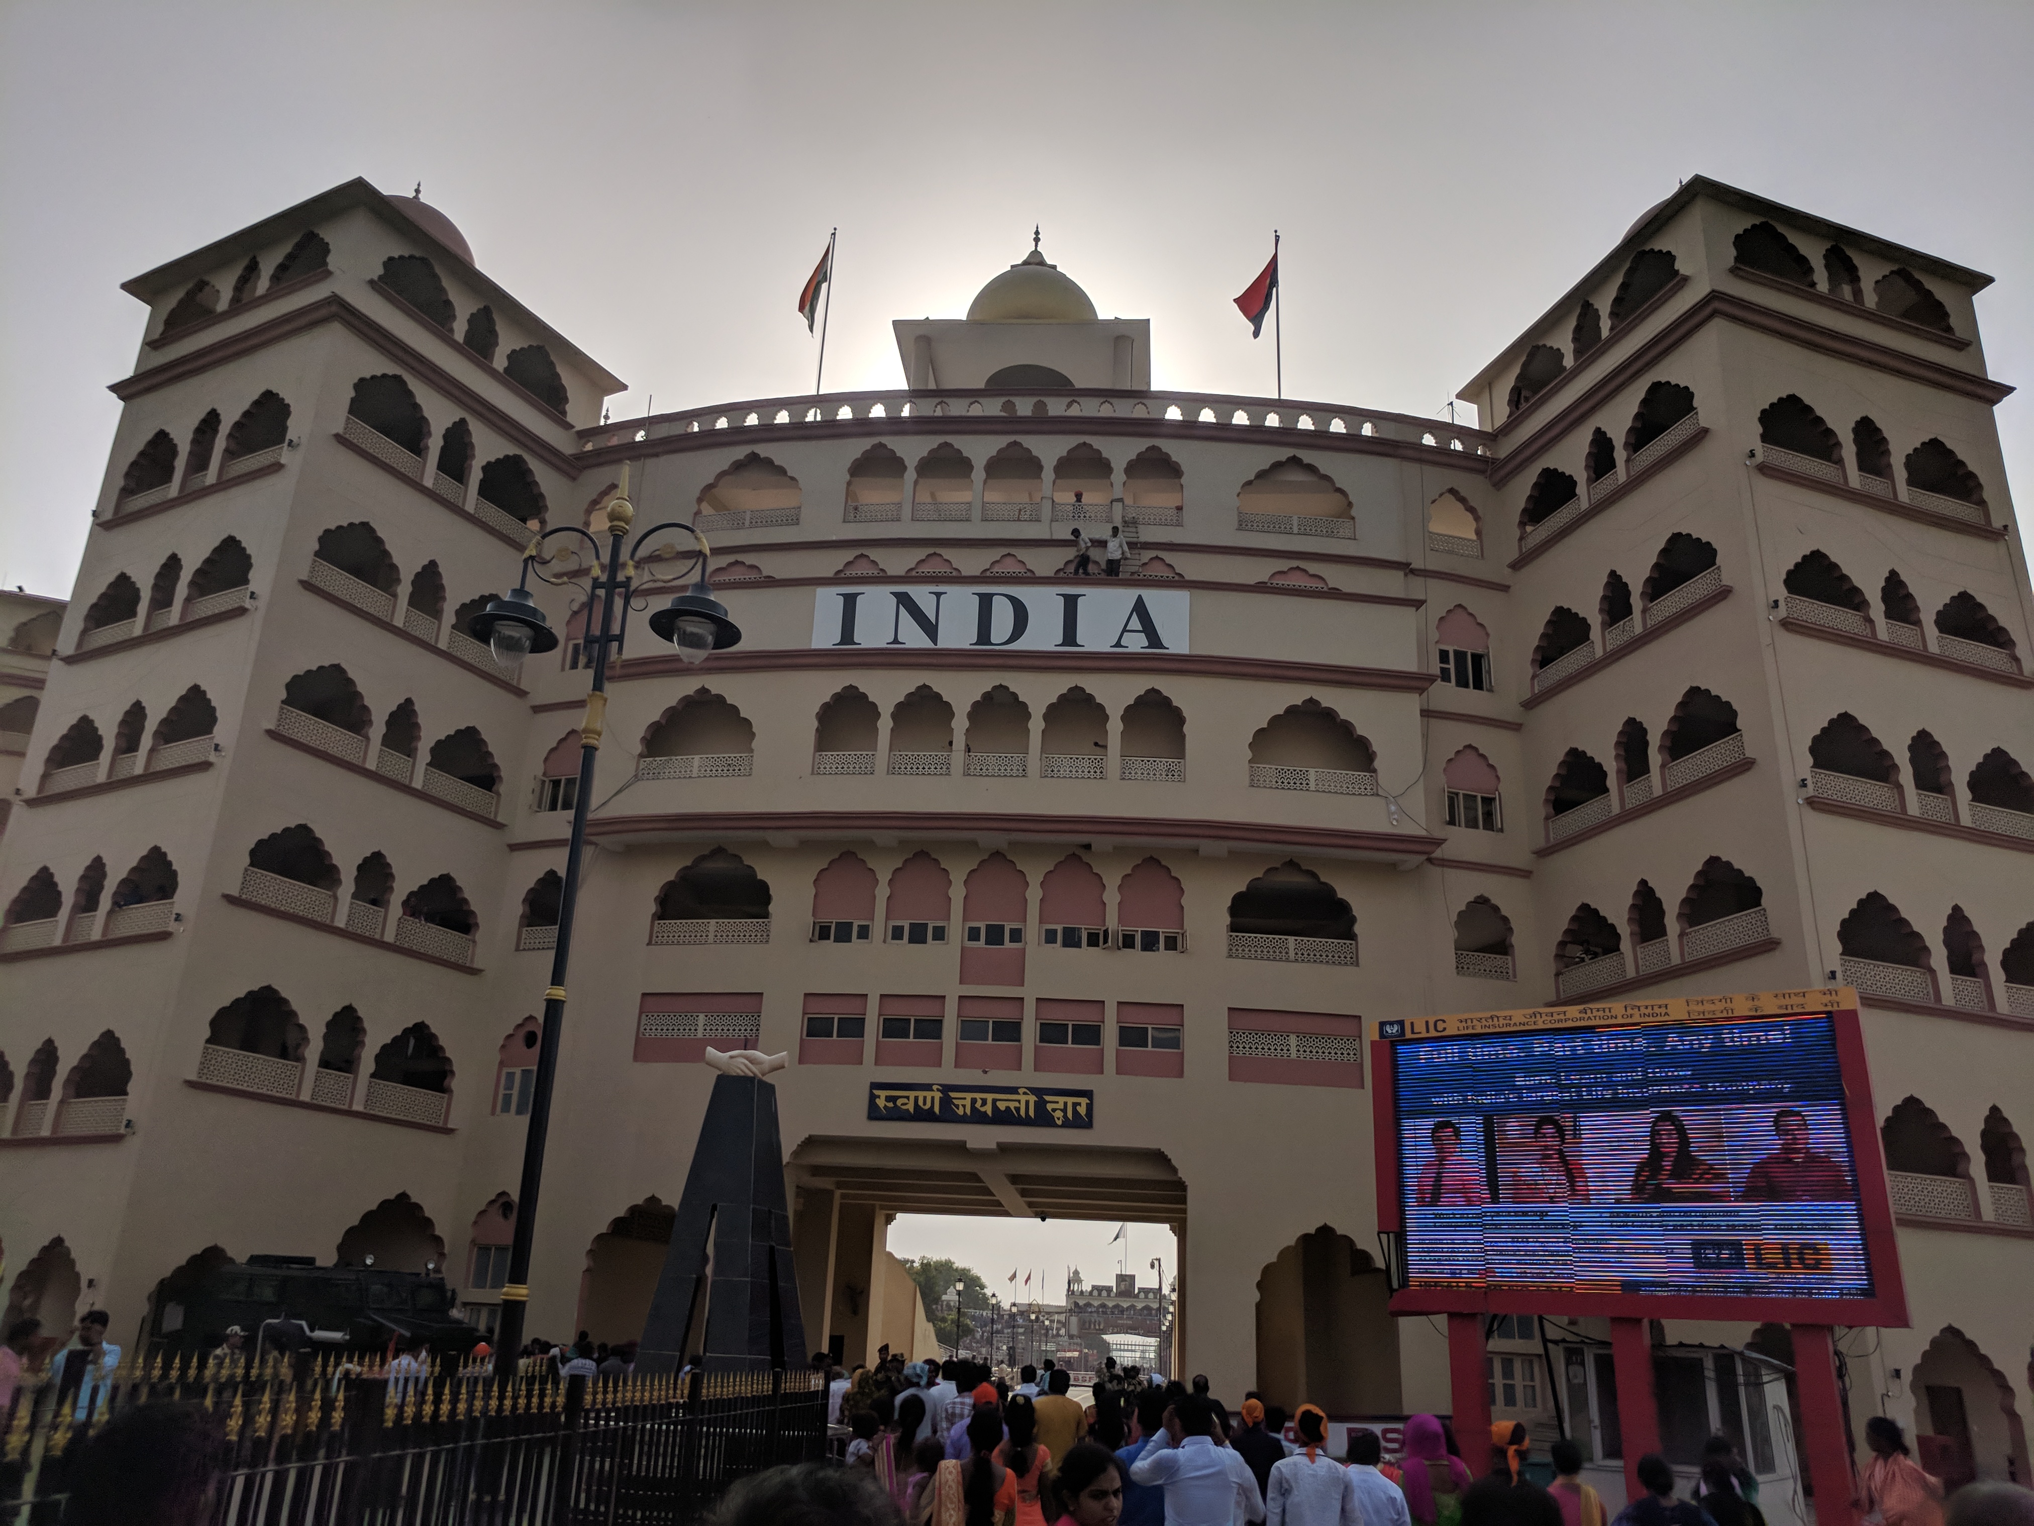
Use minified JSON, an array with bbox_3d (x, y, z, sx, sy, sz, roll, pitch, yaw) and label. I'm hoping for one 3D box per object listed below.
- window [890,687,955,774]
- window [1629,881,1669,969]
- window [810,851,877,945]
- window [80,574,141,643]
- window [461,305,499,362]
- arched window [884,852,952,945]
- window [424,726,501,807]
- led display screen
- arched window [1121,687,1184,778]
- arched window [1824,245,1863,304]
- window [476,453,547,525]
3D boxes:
[{"bbox_3d":[-2.268,-0.752,37.137,1.565,2.380,0.350,0,-21,7],"label":"window"},{"bbox_3d":[14.588,3.721,34.971,0.300,2.150,1.120,9,-22,-17],"label":"window"},{"bbox_3d":[-4.182,3.320,37.492,1.610,2.330,0.250,-1,-21,8],"label":"window"},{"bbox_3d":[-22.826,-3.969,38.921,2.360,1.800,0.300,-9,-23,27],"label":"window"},{"bbox_3d":[-13.485,-10.823,38.246,0.300,1.438,0.942,-9,-24,28],"label":"window"},{"bbox_3d":[-2.204,3.013,33.984,1.503,2.141,0.250,0,-21,7],"label":"arched window"},{"bbox_3d":[-13.032,0.060,35.838,0.300,1.894,2.238,-9,-24,28],"label":"window"},{"bbox_3d":[6.674,4.426,17.083,4.800,2.880,0.250,-11,-25,31],"label":"led display screen"},{"bbox_3d":[3.001,-0.577,33.912,1.442,2.188,0.300,3,-21,0],"label":"arched window"},{"bbox_3d":[20.076,-11.905,37.417,1.109,1.680,0.350,10,-22,-18],"label":"arched window"},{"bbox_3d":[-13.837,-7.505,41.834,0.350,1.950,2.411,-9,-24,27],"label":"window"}]

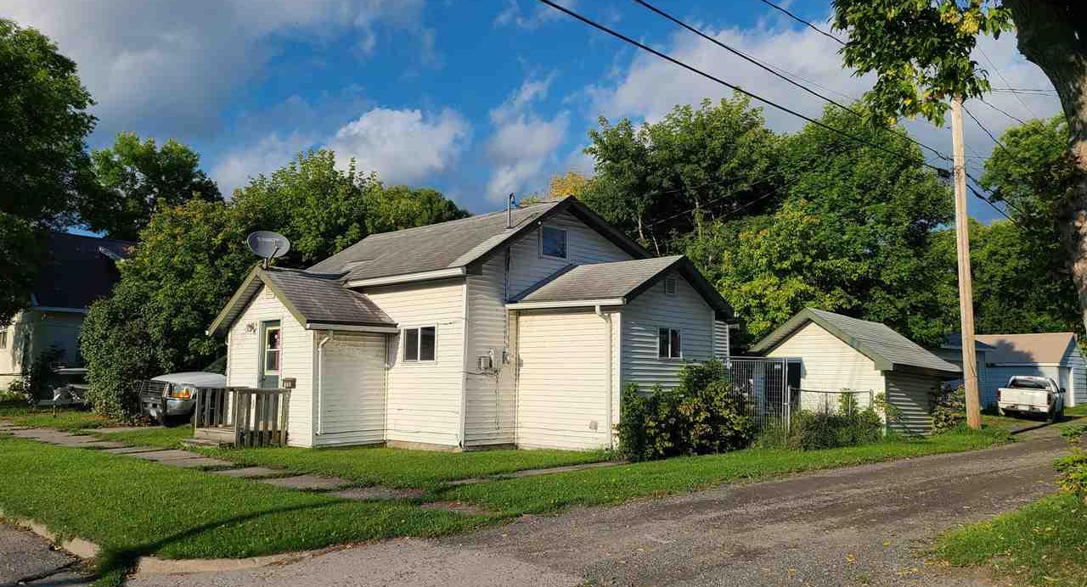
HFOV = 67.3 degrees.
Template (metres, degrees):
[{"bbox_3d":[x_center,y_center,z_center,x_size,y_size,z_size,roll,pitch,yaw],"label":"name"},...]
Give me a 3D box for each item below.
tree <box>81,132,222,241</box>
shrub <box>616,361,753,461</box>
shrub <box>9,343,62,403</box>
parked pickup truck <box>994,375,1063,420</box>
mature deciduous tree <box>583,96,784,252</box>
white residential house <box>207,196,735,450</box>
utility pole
[{"bbox_3d":[-19.830,-1.418,40.306,7.800,13.399,8.000,3,-7,-26],"label":"tree"},{"bbox_3d":[2.912,2.097,15.078,1.200,1.720,3.800,-5,-8,42],"label":"shrub"},{"bbox_3d":[-20.509,3.244,33.000,2.050,2.321,1.900,4,-7,-31],"label":"shrub"},{"bbox_3d":[20.705,4.355,34.693,1.980,1.830,5.600,-4,-7,37],"label":"parked pickup truck"},{"bbox_3d":[5.416,-1.556,31.352,8.000,12.499,8.000,0,-6,10],"label":"mature deciduous tree"},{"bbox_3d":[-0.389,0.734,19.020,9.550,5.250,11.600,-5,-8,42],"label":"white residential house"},{"bbox_3d":[12.428,-1.005,24.014,0.340,9.910,0.340,1,-6,0],"label":"utility pole"}]

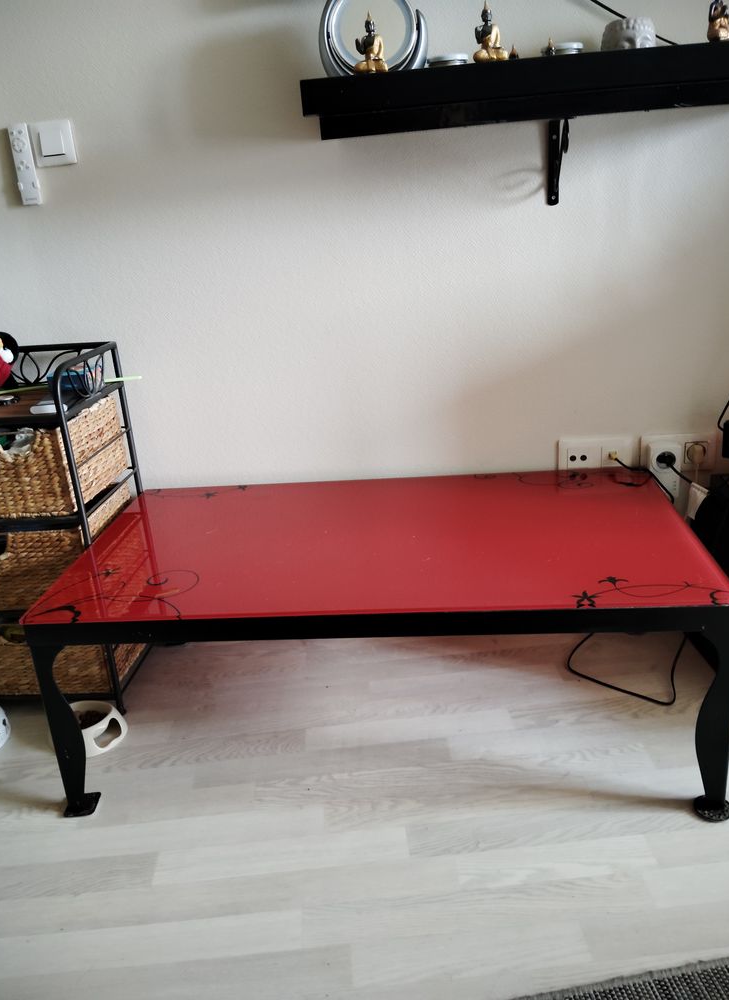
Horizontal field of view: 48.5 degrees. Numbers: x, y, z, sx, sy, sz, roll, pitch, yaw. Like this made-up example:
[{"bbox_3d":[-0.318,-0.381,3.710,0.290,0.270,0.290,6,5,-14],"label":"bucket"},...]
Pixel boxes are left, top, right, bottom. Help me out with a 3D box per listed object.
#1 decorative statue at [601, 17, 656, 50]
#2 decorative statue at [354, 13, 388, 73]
[{"bbox_3d":[0.452,-0.774,1.388,0.090,0.092,0.090,-6,20,-3],"label":"decorative statue"},{"bbox_3d":[0.012,-0.765,1.357,0.056,0.098,0.038,-3,20,5],"label":"decorative statue"}]

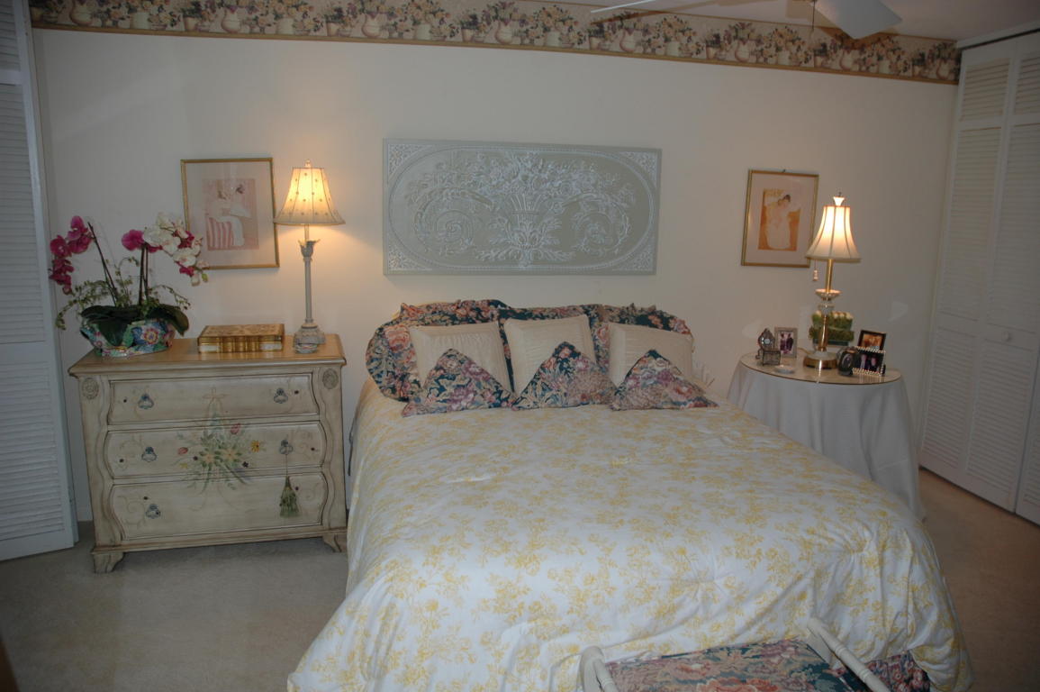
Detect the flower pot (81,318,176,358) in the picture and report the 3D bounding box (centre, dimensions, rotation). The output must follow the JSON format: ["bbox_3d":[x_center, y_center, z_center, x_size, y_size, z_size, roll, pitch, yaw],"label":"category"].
[{"bbox_3d":[-1.682,-0.044,3.362,0.380,0.145,0.330,-1,10,-13],"label":"flower pot"}]

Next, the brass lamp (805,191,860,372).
[{"bbox_3d":[1.526,-0.320,3.861,0.270,0.830,0.270,-1,10,-13],"label":"brass lamp"}]

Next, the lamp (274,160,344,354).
[{"bbox_3d":[-0.927,-0.406,3.433,0.300,0.795,0.300,-2,11,-13],"label":"lamp"}]

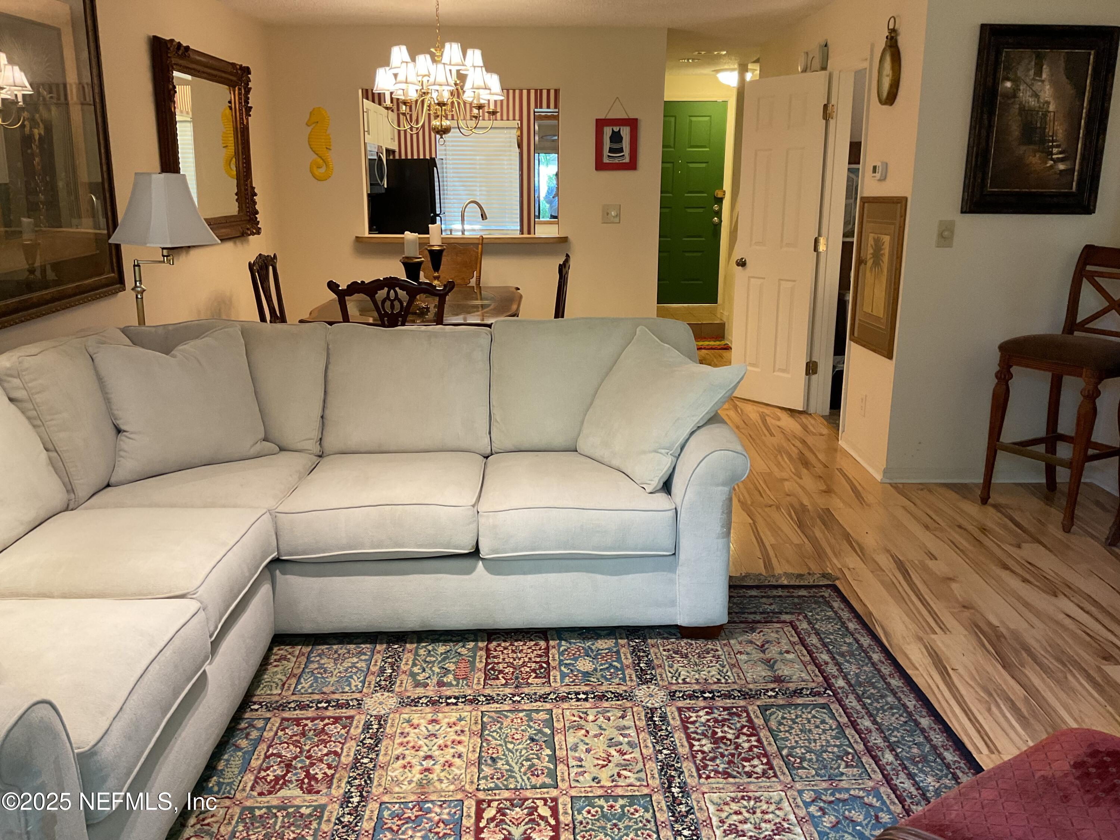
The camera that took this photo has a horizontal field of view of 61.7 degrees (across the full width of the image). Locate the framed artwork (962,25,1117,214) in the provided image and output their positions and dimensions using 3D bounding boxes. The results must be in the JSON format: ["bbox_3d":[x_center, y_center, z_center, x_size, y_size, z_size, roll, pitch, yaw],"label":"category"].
[{"bbox_3d":[2.118,-1.322,4.163,0.607,0.796,0.040,0,14,-1],"label":"framed artwork"}]

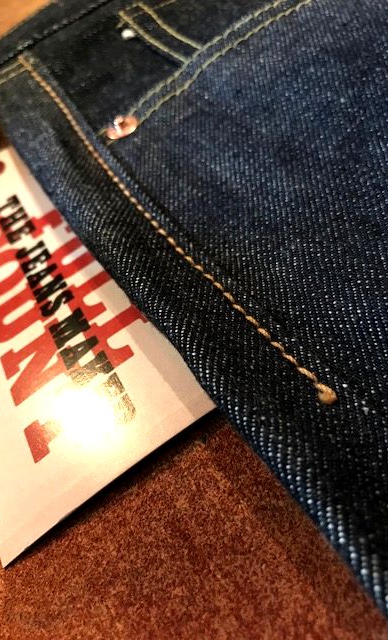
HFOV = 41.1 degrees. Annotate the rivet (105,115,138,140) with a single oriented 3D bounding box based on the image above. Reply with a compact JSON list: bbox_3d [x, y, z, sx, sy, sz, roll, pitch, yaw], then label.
[{"bbox_3d":[-0.020,-0.054,0.144,0.009,0.003,0.009,-7,57,12],"label":"rivet"}]

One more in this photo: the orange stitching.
[{"bbox_3d":[-0.019,-0.038,0.134,0.005,0.003,0.162,-34,56,-6],"label":"orange stitching"}]

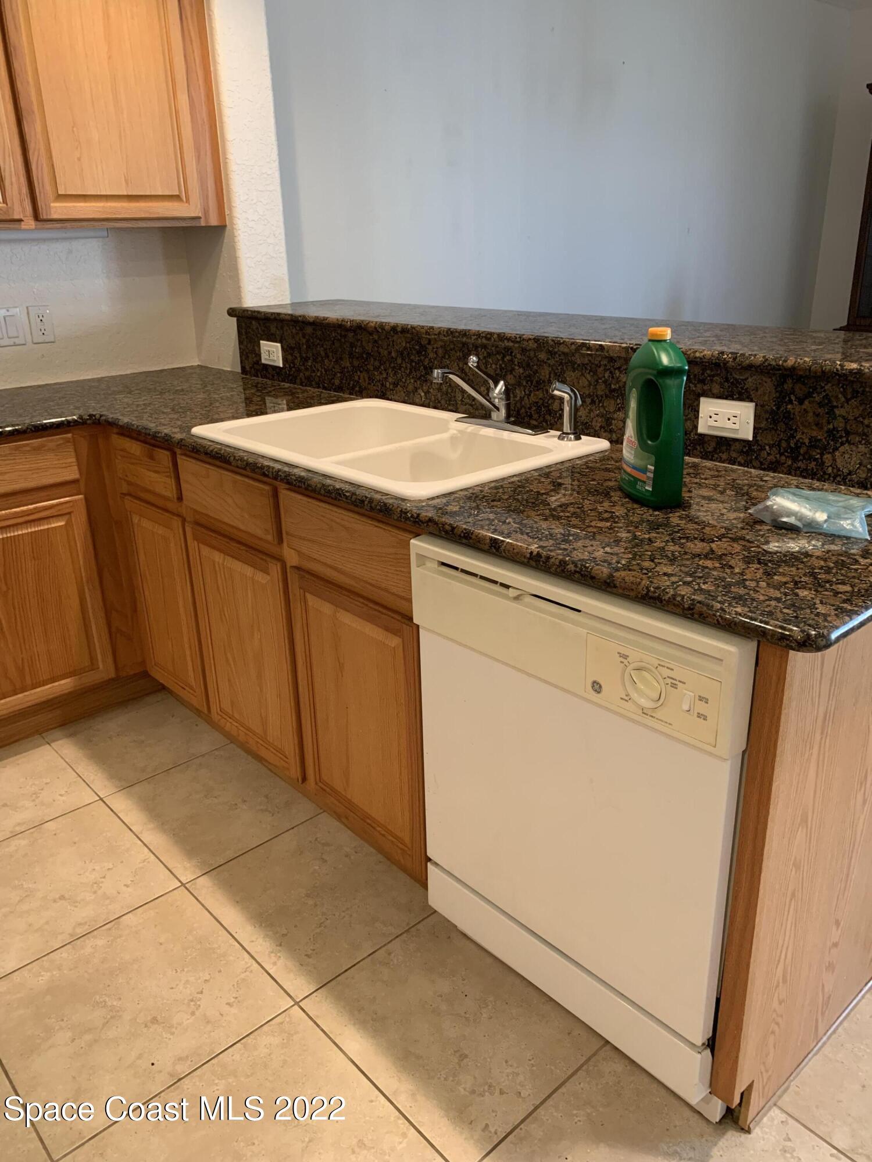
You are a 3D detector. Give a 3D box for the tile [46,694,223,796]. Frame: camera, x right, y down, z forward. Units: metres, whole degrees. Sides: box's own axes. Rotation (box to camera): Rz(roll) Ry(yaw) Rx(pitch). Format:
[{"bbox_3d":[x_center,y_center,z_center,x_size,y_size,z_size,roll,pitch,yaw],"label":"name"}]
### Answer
[{"bbox_3d":[-0.864,0.458,2.567,0.423,0.010,0.444,-19,28,-38],"label":"tile"}]

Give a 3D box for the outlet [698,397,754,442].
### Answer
[{"bbox_3d":[0.560,-0.314,1.686,0.007,0.070,0.115,-19,28,-38],"label":"outlet"}]

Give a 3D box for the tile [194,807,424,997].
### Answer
[{"bbox_3d":[-0.258,0.689,1.941,0.423,0.010,0.448,-19,28,-38],"label":"tile"}]

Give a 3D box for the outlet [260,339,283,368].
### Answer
[{"bbox_3d":[-0.530,-0.732,2.815,0.008,0.072,0.118,-19,27,-38],"label":"outlet"}]

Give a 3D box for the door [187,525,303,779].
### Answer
[{"bbox_3d":[-0.463,0.165,2.133,0.020,0.560,0.435,-19,27,-38],"label":"door"}]

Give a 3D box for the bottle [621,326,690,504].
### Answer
[{"bbox_3d":[0.369,-0.275,1.467,0.088,0.283,0.132,-6,22,-11],"label":"bottle"}]

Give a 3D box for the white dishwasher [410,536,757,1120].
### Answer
[{"bbox_3d":[0.400,0.336,1.601,0.625,0.878,0.606,-19,27,-38],"label":"white dishwasher"}]

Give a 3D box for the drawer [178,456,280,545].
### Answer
[{"bbox_3d":[-0.472,-0.192,1.992,0.020,0.125,0.430,-19,27,-38],"label":"drawer"}]

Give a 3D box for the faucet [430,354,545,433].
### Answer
[{"bbox_3d":[0.089,-0.421,1.973,0.232,0.166,0.254,-19,28,-38],"label":"faucet"}]

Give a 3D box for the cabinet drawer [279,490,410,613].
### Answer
[{"bbox_3d":[-0.167,-0.078,1.697,0.020,0.129,0.435,-19,28,-38],"label":"cabinet drawer"}]

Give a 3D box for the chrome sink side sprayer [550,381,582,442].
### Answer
[{"bbox_3d":[0.273,-0.354,1.819,0.068,0.126,0.050,-6,22,-13],"label":"chrome sink side sprayer"}]

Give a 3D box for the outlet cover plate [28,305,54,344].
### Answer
[{"bbox_3d":[-1.282,-0.834,2.838,0.070,0.115,0.007,-19,28,-38],"label":"outlet cover plate"}]

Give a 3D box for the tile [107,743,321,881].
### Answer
[{"bbox_3d":[-0.561,0.578,2.278,0.435,0.010,0.455,-19,27,-38],"label":"tile"}]

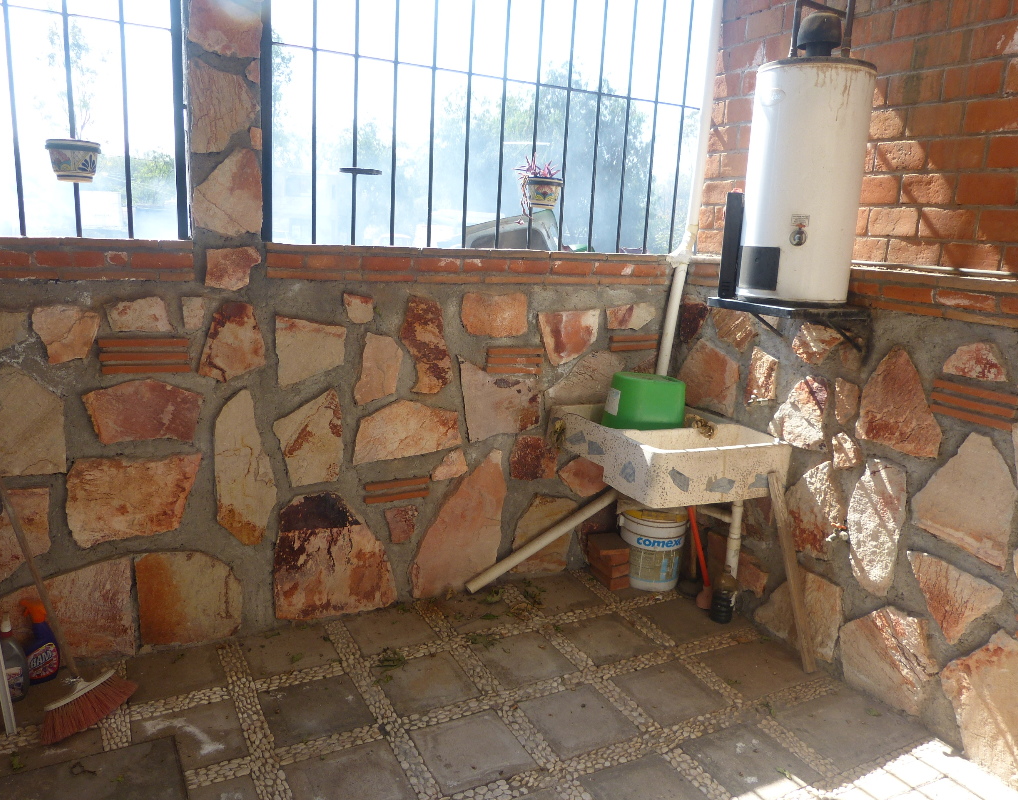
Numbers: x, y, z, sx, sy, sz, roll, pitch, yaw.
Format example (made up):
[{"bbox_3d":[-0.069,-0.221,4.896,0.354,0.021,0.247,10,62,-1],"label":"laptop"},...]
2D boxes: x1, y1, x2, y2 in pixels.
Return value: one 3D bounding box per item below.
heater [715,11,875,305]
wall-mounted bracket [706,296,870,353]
[{"bbox_3d":[1.026,-0.836,2.696,0.416,0.980,0.386,-1,13,-20],"label":"heater"},{"bbox_3d":[1.005,-0.275,2.827,0.376,0.164,0.400,-3,14,-28],"label":"wall-mounted bracket"}]

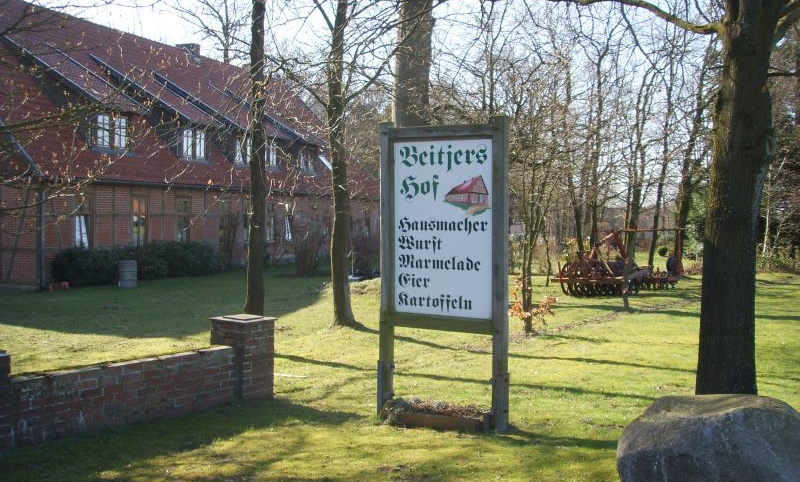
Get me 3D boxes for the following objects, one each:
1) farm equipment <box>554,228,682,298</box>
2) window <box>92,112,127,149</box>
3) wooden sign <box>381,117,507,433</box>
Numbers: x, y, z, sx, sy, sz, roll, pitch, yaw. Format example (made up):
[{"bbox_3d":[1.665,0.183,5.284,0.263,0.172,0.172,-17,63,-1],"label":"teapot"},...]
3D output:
[{"bbox_3d":[6.250,0.550,25.600,3.500,1.800,2.200,0,1,-8],"label":"farm equipment"},{"bbox_3d":[-10.450,-3.920,32.500,0.120,1.170,1.850,0,2,19],"label":"window"},{"bbox_3d":[0.395,0.298,8.500,1.280,2.880,0.150,1,2,28],"label":"wooden sign"}]

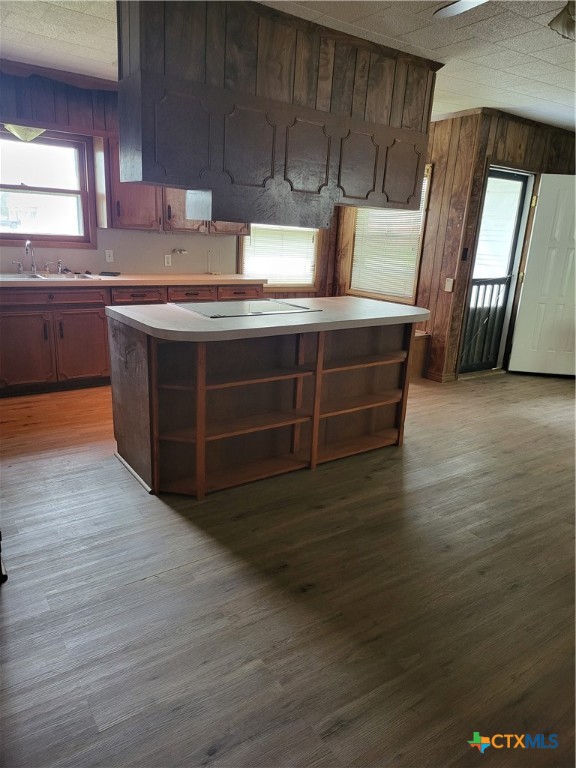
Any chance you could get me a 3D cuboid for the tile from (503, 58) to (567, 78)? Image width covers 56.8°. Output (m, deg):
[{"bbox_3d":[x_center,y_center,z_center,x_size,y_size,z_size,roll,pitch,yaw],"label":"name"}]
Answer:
[{"bbox_3d":[1.599,-2.070,3.504,0.308,0.021,0.308,-8,19,-33],"label":"tile"}]

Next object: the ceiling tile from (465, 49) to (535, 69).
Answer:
[{"bbox_3d":[1.342,-2.033,3.335,0.308,0.021,0.308,-8,19,-33],"label":"ceiling tile"}]

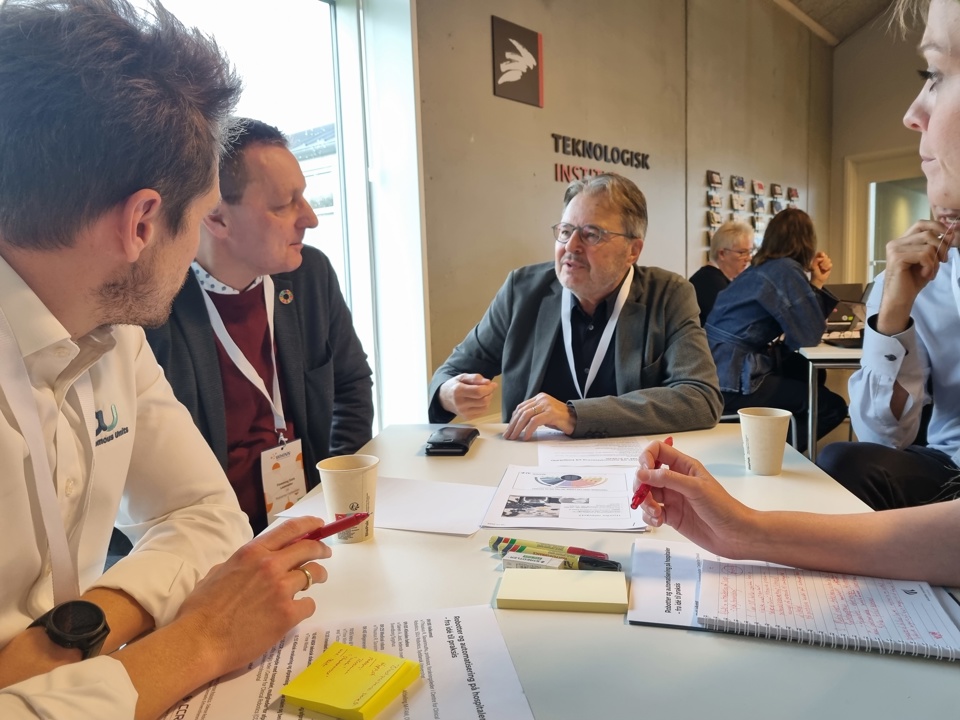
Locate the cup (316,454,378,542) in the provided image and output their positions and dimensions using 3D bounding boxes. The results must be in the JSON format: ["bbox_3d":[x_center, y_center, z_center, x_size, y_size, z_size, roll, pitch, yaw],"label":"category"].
[{"bbox_3d":[-0.164,0.177,0.913,0.080,0.095,0.080,-2,7,0],"label":"cup"}]

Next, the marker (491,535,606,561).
[{"bbox_3d":[0.077,0.219,0.828,0.141,0.016,0.016,1,7,23],"label":"marker"}]

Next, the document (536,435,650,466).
[{"bbox_3d":[0.215,0.160,1.354,0.210,0.002,0.297,-2,7,4],"label":"document"}]

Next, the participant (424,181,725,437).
[{"bbox_3d":[0.230,0.229,1.611,0.620,1.267,0.740,-1,7,11],"label":"participant"}]

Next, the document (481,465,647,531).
[{"bbox_3d":[0.129,0.196,1.057,0.212,0.006,0.298,-1,7,9],"label":"document"}]

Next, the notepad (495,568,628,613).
[{"bbox_3d":[0.085,0.233,0.730,0.126,0.009,0.075,-1,7,8],"label":"notepad"}]

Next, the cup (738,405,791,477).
[{"bbox_3d":[0.450,0.131,1.136,0.080,0.094,0.080,-2,7,0],"label":"cup"}]

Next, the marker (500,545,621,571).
[{"bbox_3d":[0.087,0.221,0.803,0.141,0.016,0.016,1,7,25],"label":"marker"}]

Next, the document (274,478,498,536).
[{"bbox_3d":[-0.114,0.206,1.053,0.297,0.003,0.210,0,7,21],"label":"document"}]

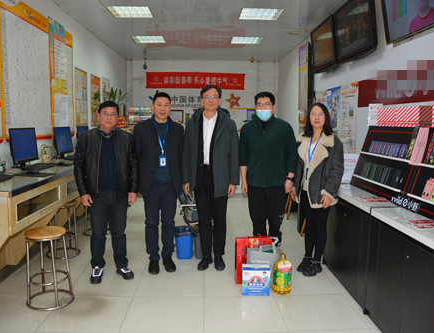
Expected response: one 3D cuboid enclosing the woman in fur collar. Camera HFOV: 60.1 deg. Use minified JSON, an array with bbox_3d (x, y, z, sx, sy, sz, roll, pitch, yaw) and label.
[{"bbox_3d":[0.972,0.220,3.692,0.480,1.660,0.340,4,8,26],"label":"woman in fur collar"}]

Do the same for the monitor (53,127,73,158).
[{"bbox_3d":[-1.897,-0.279,4.619,0.170,0.390,0.510,0,7,-1],"label":"monitor"}]

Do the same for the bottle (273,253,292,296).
[{"bbox_3d":[0.584,0.926,3.297,0.160,0.340,0.150,1,7,8],"label":"bottle"}]

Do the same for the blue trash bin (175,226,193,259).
[{"bbox_3d":[-0.353,0.841,4.168,0.200,0.300,0.250,0,7,-2],"label":"blue trash bin"}]

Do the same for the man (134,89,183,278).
[{"bbox_3d":[-0.565,0.159,3.711,0.520,1.760,0.330,-1,7,-12],"label":"man"}]

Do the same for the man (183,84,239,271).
[{"bbox_3d":[-0.056,0.110,3.810,0.580,1.840,0.340,0,7,-2],"label":"man"}]

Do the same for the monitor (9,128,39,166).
[{"bbox_3d":[-1.923,-0.178,3.744,0.170,0.390,0.510,0,7,-2],"label":"monitor"}]

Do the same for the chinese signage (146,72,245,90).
[{"bbox_3d":[-0.556,-2.274,10.038,2.640,0.425,0.020,0,7,-2],"label":"chinese signage"}]

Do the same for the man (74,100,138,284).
[{"bbox_3d":[-1.022,0.233,3.495,0.560,1.660,0.340,-2,7,-19],"label":"man"}]

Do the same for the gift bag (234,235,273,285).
[{"bbox_3d":[0.336,0.856,3.481,0.335,0.440,0.110,-1,7,-8],"label":"gift bag"}]

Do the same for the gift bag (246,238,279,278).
[{"bbox_3d":[0.398,0.878,3.380,0.250,0.420,0.120,1,7,4],"label":"gift bag"}]

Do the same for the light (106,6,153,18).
[{"bbox_3d":[-1.282,-2.310,5.583,0.600,0.070,0.600,0,7,-2],"label":"light"}]

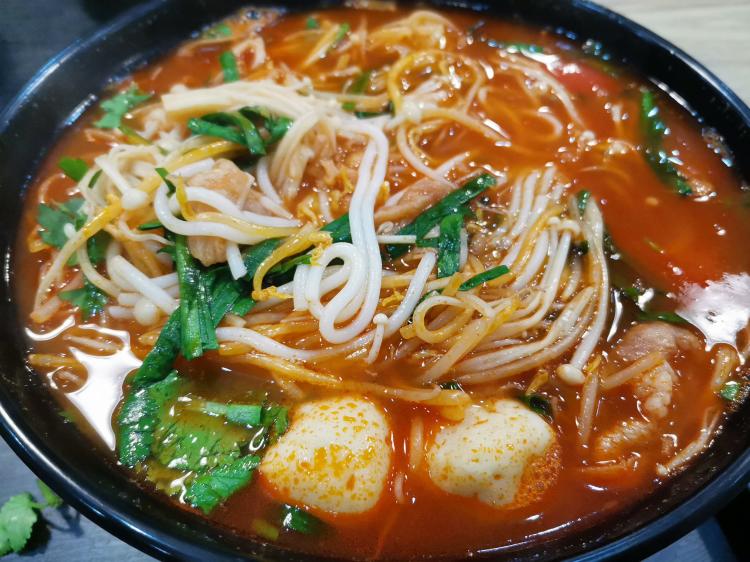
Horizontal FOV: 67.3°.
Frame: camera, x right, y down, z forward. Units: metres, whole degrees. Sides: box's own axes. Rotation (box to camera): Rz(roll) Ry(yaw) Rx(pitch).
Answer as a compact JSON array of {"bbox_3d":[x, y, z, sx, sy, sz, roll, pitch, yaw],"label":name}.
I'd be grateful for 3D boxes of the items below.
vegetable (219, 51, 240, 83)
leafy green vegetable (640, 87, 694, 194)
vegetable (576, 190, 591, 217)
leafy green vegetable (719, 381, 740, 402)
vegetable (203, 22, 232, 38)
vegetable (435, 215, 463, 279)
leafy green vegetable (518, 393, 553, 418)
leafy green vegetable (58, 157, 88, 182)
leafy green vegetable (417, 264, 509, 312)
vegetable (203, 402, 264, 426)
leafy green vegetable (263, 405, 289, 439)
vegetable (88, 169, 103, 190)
[{"bbox_3d":[-0.053,-0.079,0.206,0.006,0.006,0.015,-11,55,-9],"label":"vegetable"},{"bbox_3d":[0.108,-0.052,0.212,0.010,0.004,0.059,3,52,1],"label":"leafy green vegetable"},{"bbox_3d":[0.068,-0.025,0.184,0.004,0.004,0.010,14,53,9],"label":"vegetable"},{"bbox_3d":[0.093,0.029,0.147,0.004,0.002,0.006,21,55,15],"label":"leafy green vegetable"},{"bbox_3d":[-0.063,-0.100,0.225,0.011,0.004,0.009,-15,56,-12],"label":"vegetable"},{"bbox_3d":[0.020,-0.009,0.147,0.006,0.008,0.017,7,54,4],"label":"vegetable"},{"bbox_3d":[0.039,0.029,0.134,0.008,0.005,0.005,36,61,22],"label":"leafy green vegetable"},{"bbox_3d":[-0.092,-0.034,0.172,0.011,0.004,0.006,28,58,18],"label":"leafy green vegetable"},{"bbox_3d":[0.024,0.002,0.153,0.028,0.005,0.005,-21,55,-16],"label":"leafy green vegetable"},{"bbox_3d":[-0.034,0.031,0.133,0.014,0.004,0.005,7,54,3],"label":"vegetable"},{"bbox_3d":[-0.023,0.033,0.130,0.006,0.005,0.008,1,54,-1],"label":"leafy green vegetable"},{"bbox_3d":[-0.090,-0.033,0.182,0.003,0.003,0.009,4,52,2],"label":"vegetable"}]

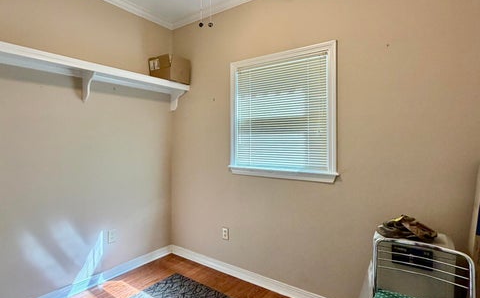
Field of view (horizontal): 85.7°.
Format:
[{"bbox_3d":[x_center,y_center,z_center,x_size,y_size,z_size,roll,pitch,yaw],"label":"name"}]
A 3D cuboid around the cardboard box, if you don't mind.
[{"bbox_3d":[-0.753,-0.826,2.806,0.316,0.272,0.284,1,2,36],"label":"cardboard box"}]

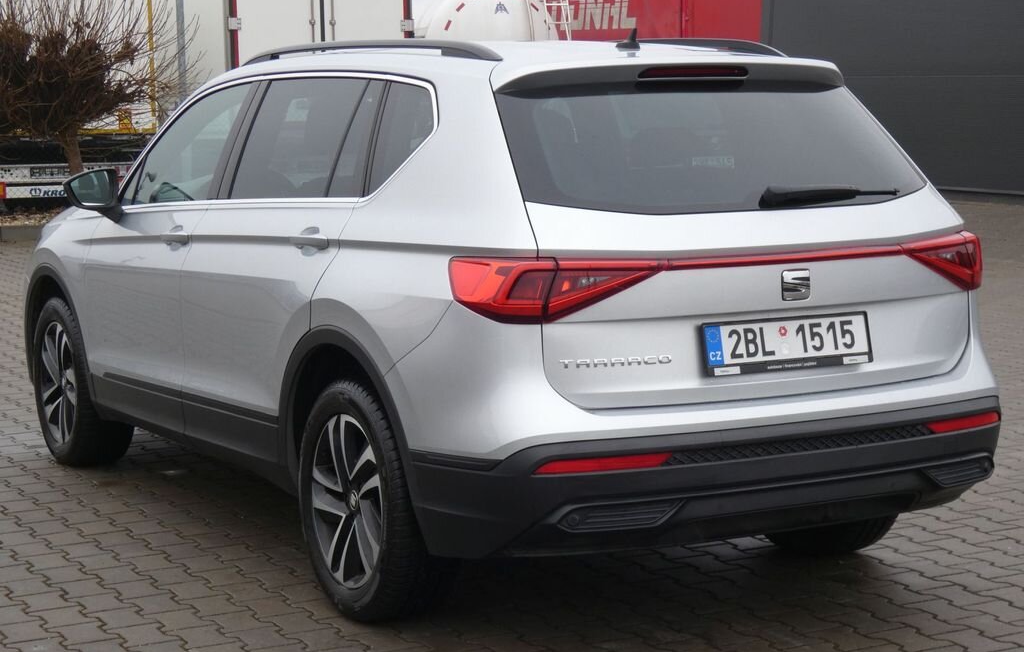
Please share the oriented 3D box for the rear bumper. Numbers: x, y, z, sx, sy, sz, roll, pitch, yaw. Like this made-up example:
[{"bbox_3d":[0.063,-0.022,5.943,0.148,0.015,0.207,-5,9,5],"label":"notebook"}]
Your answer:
[{"bbox_3d":[0.652,0.406,5.291,1.800,0.325,0.535,-4,8,-29],"label":"rear bumper"}]

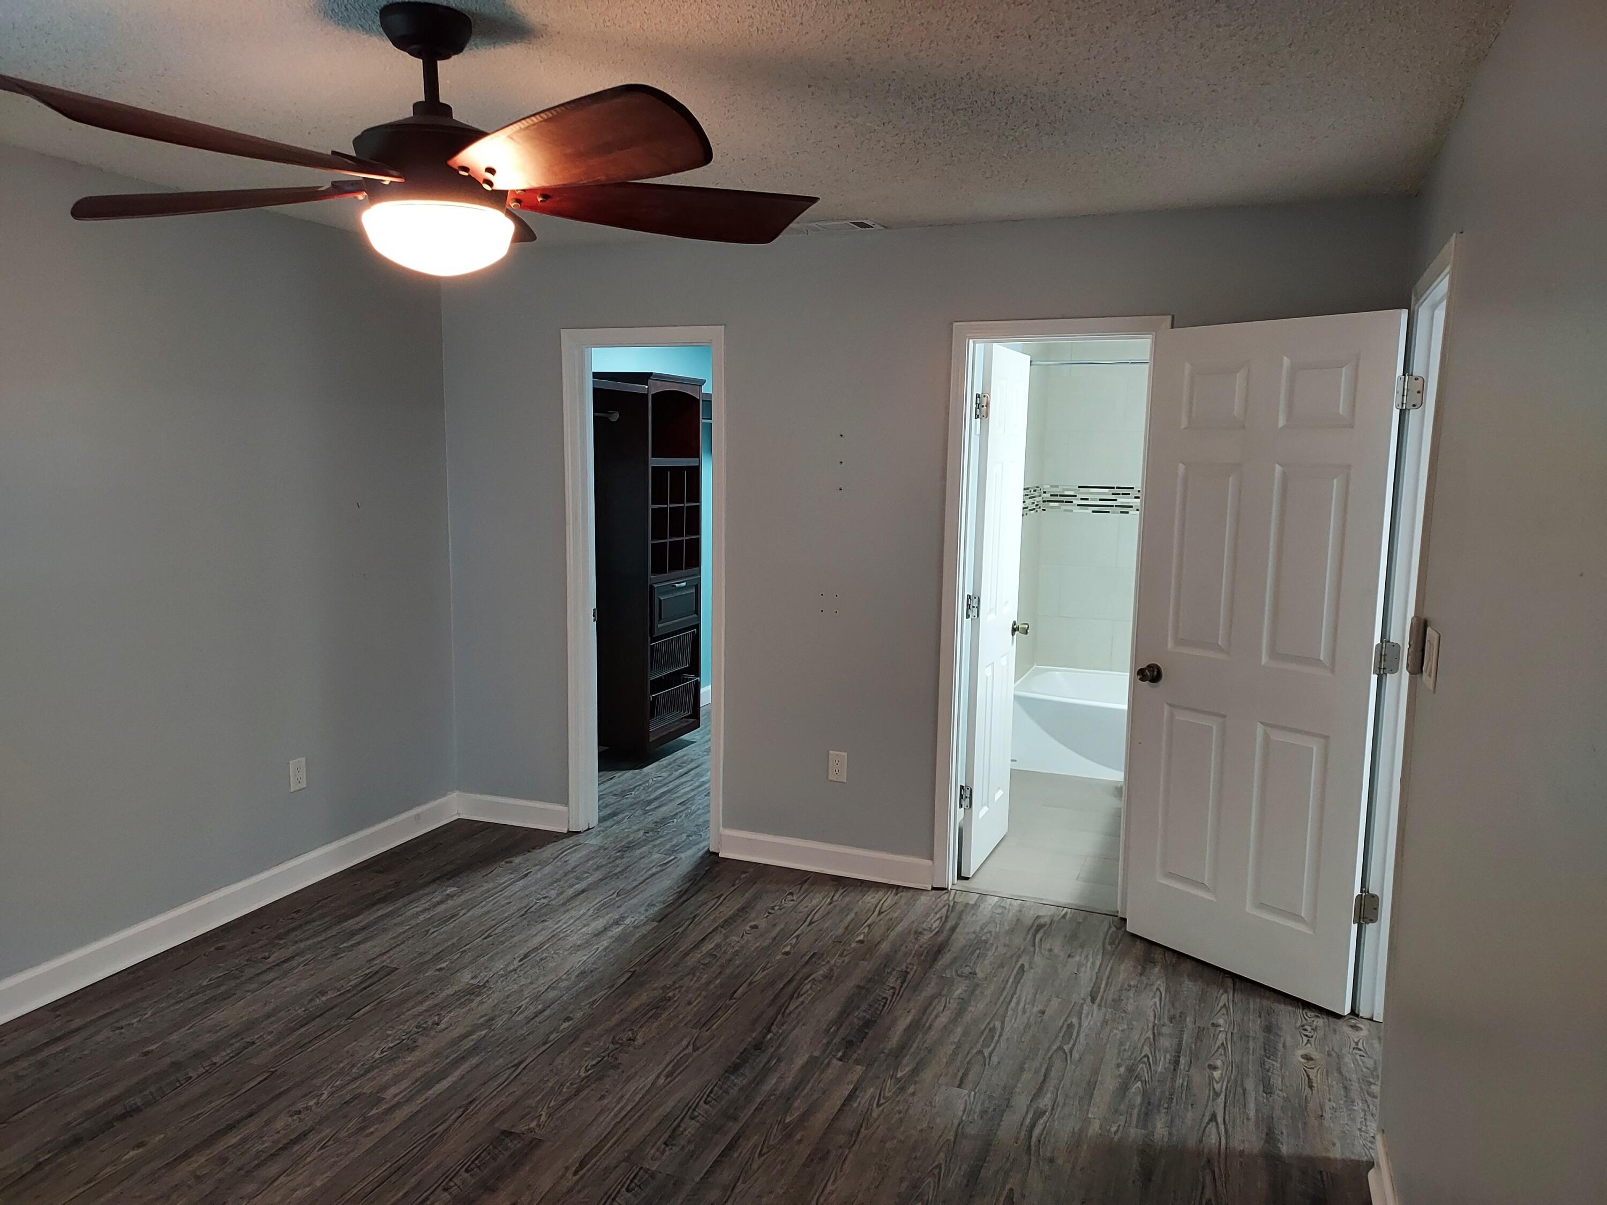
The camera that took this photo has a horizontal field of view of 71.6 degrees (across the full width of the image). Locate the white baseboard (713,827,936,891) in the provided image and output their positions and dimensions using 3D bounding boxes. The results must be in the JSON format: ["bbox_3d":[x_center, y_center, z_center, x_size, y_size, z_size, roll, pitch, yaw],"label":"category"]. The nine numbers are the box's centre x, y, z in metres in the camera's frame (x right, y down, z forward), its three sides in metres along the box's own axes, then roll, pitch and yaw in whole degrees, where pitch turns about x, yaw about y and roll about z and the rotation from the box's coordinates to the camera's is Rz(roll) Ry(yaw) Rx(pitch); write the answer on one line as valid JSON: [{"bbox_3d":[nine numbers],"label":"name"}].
[{"bbox_3d":[0.070,1.007,4.383,0.890,0.108,0.018,4,8,22],"label":"white baseboard"}]

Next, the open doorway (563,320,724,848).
[{"bbox_3d":[-0.647,-0.041,4.606,0.745,2.110,0.130,4,8,22],"label":"open doorway"}]

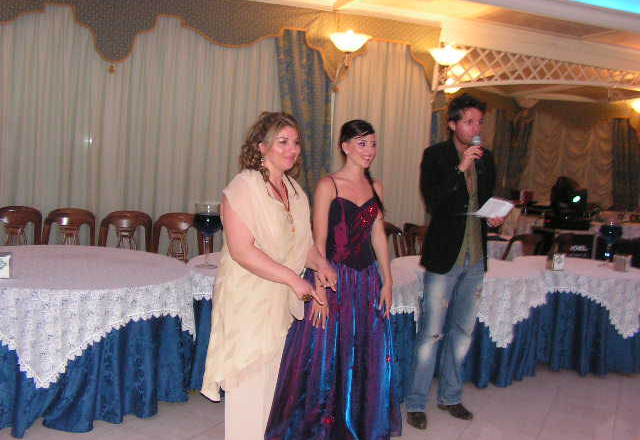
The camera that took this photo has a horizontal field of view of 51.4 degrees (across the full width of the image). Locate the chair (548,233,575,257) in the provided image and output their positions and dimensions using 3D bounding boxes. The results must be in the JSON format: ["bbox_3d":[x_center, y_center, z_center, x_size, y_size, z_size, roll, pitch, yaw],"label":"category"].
[{"bbox_3d":[2.591,0.602,6.963,0.470,0.880,0.500,6,5,15],"label":"chair"}]

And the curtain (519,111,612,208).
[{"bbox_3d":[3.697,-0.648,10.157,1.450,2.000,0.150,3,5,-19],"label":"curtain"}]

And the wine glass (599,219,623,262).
[{"bbox_3d":[2.693,0.213,6.171,0.190,0.395,0.190,4,5,0],"label":"wine glass"}]

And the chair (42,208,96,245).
[{"bbox_3d":[-2.092,0.362,5.510,0.470,0.880,0.500,3,5,-19],"label":"chair"}]

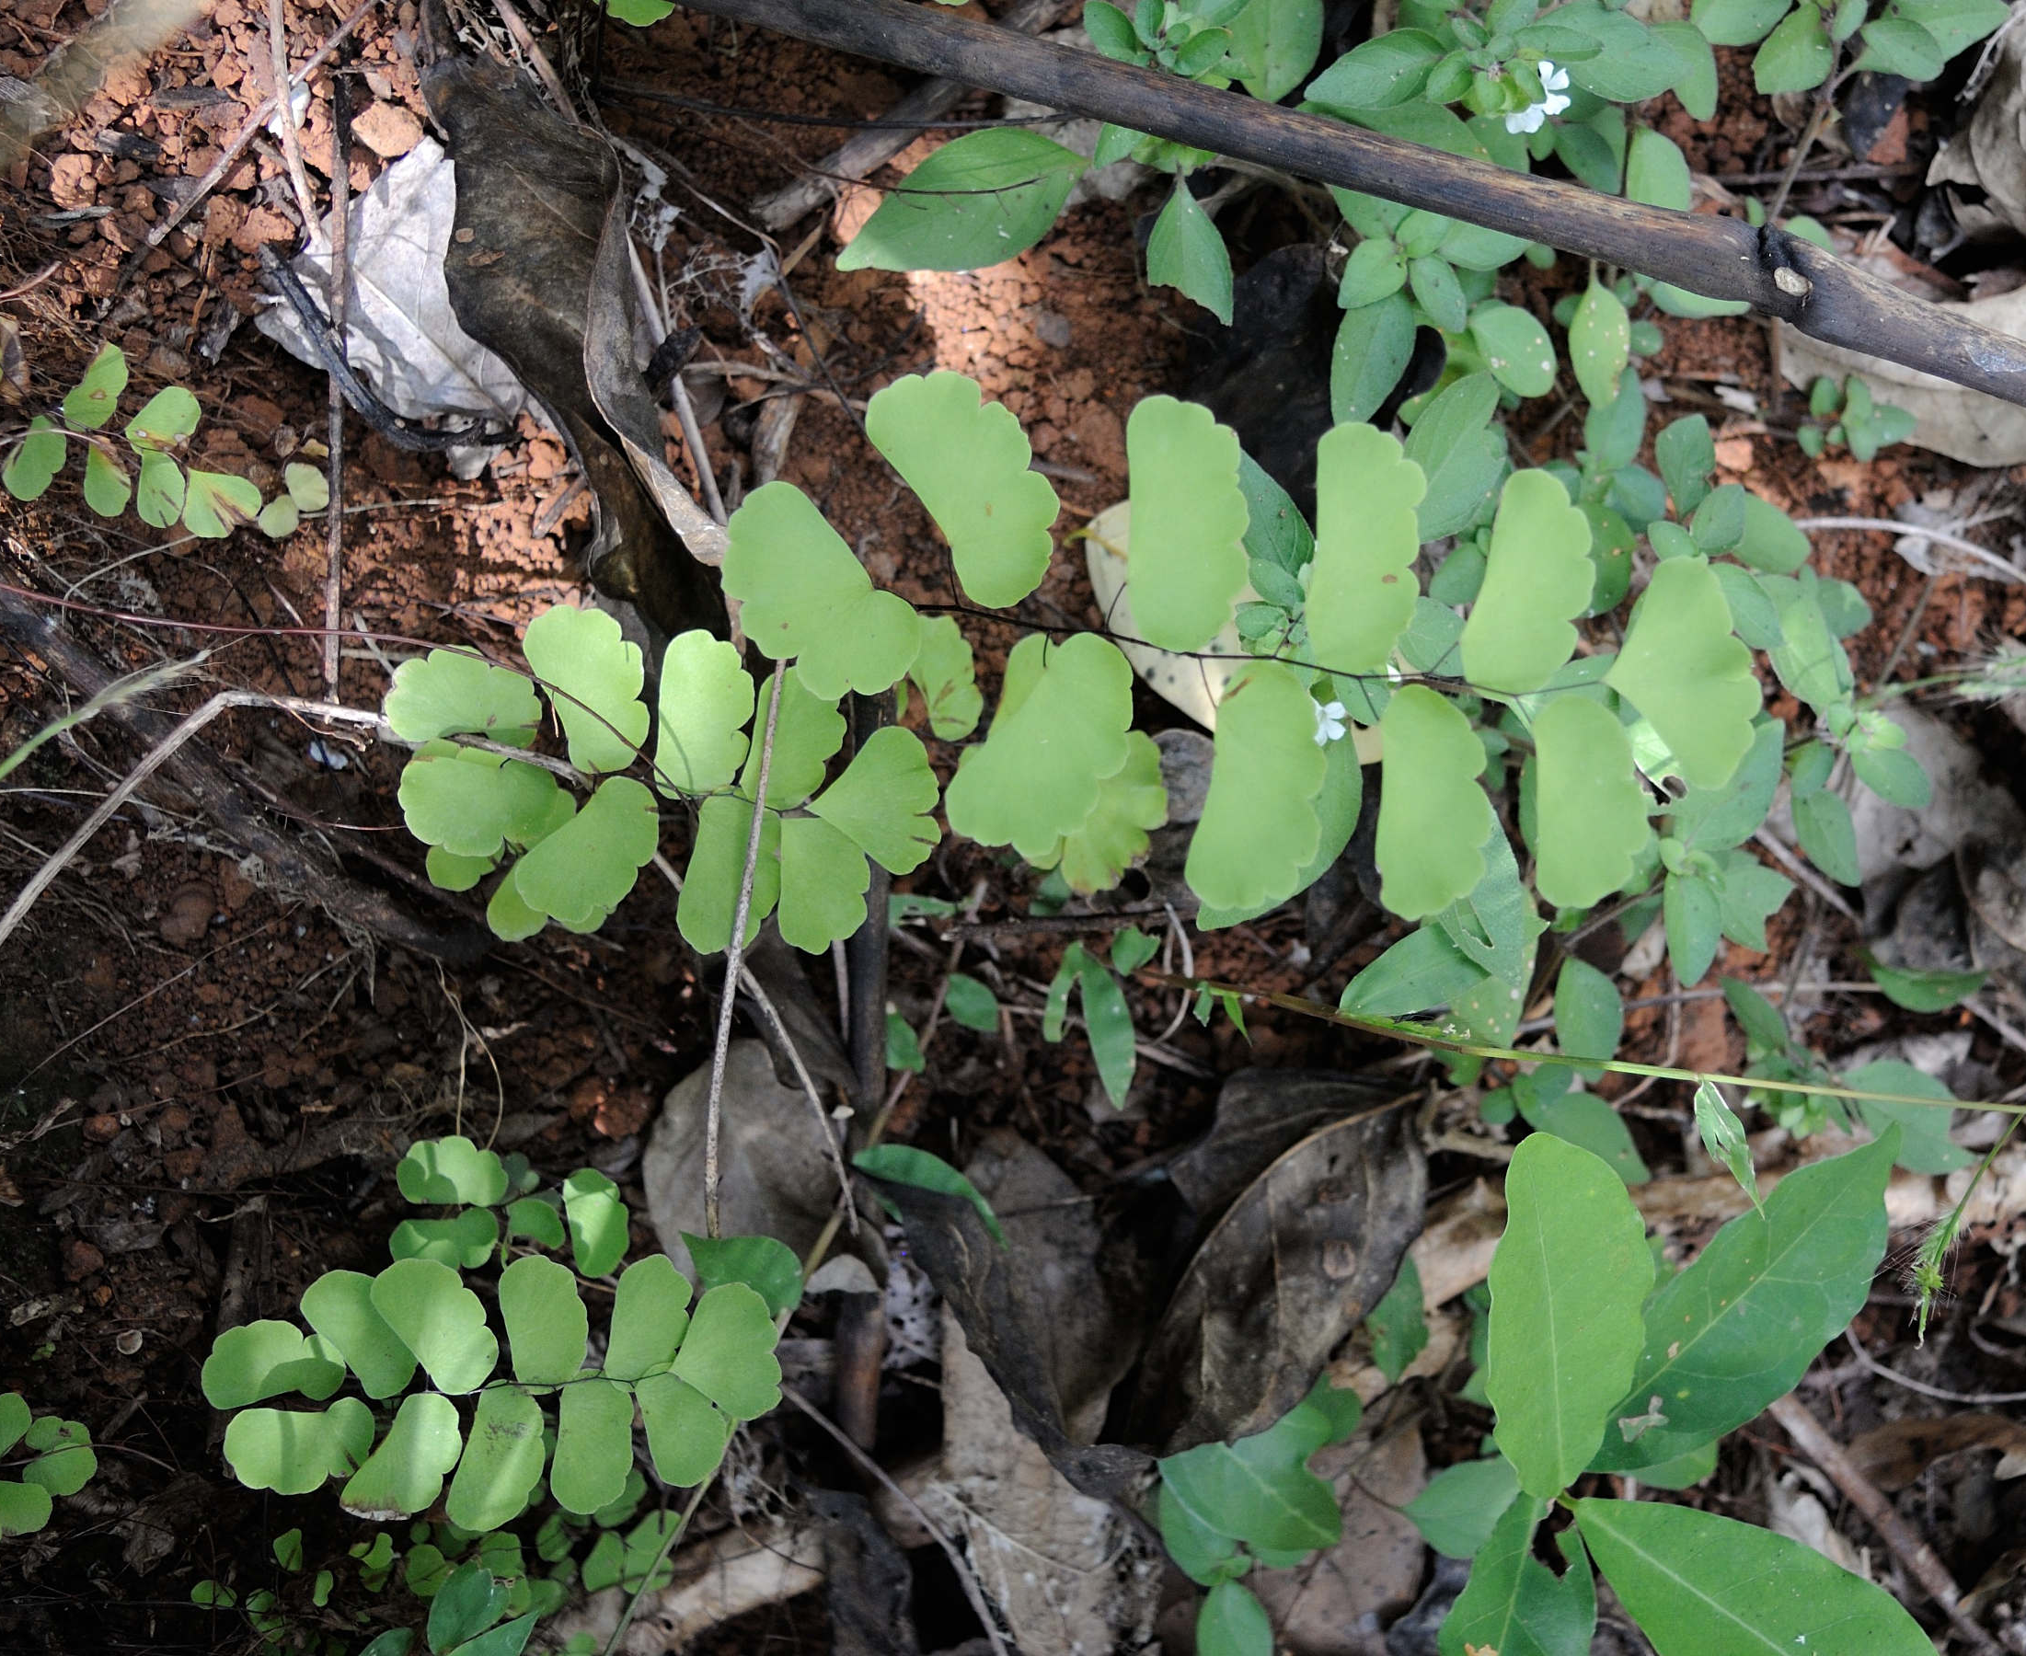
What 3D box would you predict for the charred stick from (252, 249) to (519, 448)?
[{"bbox_3d":[-0.171,-0.122,0.470,0.089,0.011,0.023,36,80,8],"label":"charred stick"}]

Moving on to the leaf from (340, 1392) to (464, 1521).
[{"bbox_3d":[-0.138,0.146,0.411,0.019,0.007,0.031,31,84,7],"label":"leaf"}]

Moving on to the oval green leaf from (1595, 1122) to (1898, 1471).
[{"bbox_3d":[0.158,0.106,0.386,0.109,0.014,0.034,-42,81,-9],"label":"oval green leaf"}]

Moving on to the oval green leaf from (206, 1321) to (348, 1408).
[{"bbox_3d":[-0.172,0.124,0.415,0.033,0.008,0.019,-5,77,-1],"label":"oval green leaf"}]

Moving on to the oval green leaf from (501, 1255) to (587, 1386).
[{"bbox_3d":[-0.106,0.112,0.406,0.020,0.005,0.028,-6,78,2],"label":"oval green leaf"}]

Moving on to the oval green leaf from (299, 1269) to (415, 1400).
[{"bbox_3d":[-0.147,0.115,0.405,0.021,0.008,0.032,-27,82,-4],"label":"oval green leaf"}]

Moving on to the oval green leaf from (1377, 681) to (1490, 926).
[{"bbox_3d":[0.077,-0.005,0.331,0.020,0.006,0.043,-1,83,2],"label":"oval green leaf"}]

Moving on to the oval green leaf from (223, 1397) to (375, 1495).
[{"bbox_3d":[-0.164,0.143,0.411,0.035,0.008,0.020,-8,78,4],"label":"oval green leaf"}]

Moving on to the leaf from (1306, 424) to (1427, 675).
[{"bbox_3d":[0.069,-0.054,0.345,0.022,0.010,0.050,5,81,1],"label":"leaf"}]

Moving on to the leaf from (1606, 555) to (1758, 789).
[{"bbox_3d":[0.130,-0.030,0.345,0.030,0.010,0.045,-9,77,-2],"label":"leaf"}]

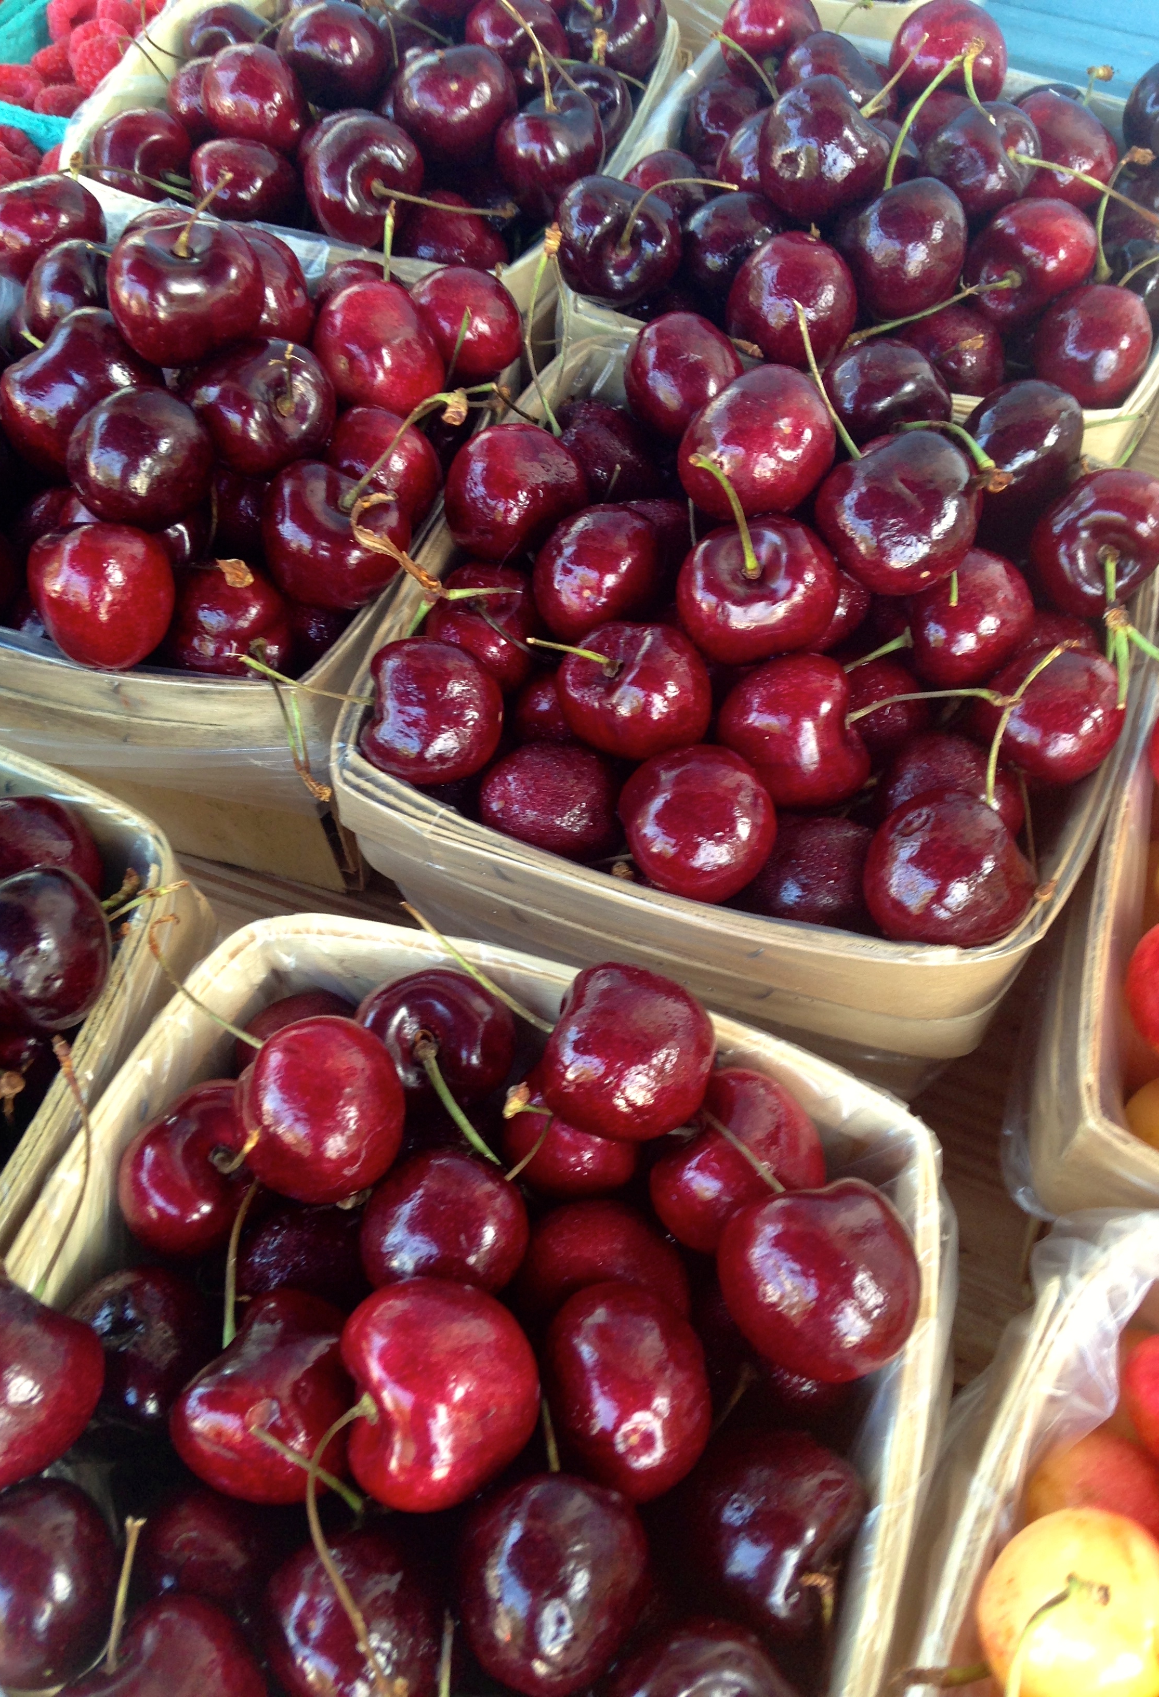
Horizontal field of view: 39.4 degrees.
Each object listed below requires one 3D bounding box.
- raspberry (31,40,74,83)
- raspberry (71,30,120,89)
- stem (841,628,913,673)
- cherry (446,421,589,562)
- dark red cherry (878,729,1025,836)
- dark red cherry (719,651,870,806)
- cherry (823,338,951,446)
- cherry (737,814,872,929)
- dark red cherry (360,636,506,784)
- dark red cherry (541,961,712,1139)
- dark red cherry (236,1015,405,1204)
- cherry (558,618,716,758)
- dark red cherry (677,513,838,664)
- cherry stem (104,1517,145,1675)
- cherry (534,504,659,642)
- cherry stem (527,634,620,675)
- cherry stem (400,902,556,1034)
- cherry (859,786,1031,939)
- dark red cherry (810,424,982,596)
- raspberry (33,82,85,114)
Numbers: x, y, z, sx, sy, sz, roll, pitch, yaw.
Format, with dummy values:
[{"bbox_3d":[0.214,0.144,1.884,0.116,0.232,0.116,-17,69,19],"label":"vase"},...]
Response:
[{"bbox_3d":[-0.146,-0.218,0.450,0.015,0.016,0.015,-17,58,-6],"label":"raspberry"},{"bbox_3d":[-0.130,-0.212,0.438,0.017,0.018,0.017,-4,57,0],"label":"raspberry"},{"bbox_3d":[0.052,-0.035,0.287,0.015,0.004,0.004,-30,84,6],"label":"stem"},{"bbox_3d":[-0.012,-0.067,0.302,0.026,0.025,0.025,0,41,0],"label":"cherry"},{"bbox_3d":[0.063,-0.008,0.276,0.026,0.024,0.025,-4,57,0],"label":"dark red cherry"},{"bbox_3d":[0.036,-0.020,0.272,0.024,0.025,0.026,-13,84,3],"label":"dark red cherry"},{"bbox_3d":[0.062,-0.091,0.326,0.026,0.024,0.025,0,53,0],"label":"cherry"},{"bbox_3d":[0.039,0.005,0.274,0.025,0.024,0.025,-4,57,0],"label":"cherry"},{"bbox_3d":[-0.025,-0.024,0.280,0.025,0.025,0.025,6,90,-6],"label":"dark red cherry"},{"bbox_3d":[0.007,0.031,0.243,0.025,0.025,0.025,25,90,18],"label":"dark red cherry"},{"bbox_3d":[-0.038,0.038,0.238,0.025,0.026,0.025,-4,57,0],"label":"dark red cherry"},{"bbox_3d":[0.009,-0.027,0.279,0.027,0.025,0.025,-5,73,21],"label":"cherry"},{"bbox_3d":[0.030,-0.044,0.276,0.027,0.025,0.025,-4,57,0],"label":"dark red cherry"},{"bbox_3d":[-0.058,0.096,0.206,0.003,0.031,0.002,18,26,8],"label":"cherry stem"},{"bbox_3d":[0.003,-0.051,0.298,0.022,0.025,0.024,28,29,-7],"label":"cherry"},{"bbox_3d":[-0.001,-0.032,0.263,0.018,0.003,0.002,11,51,-28],"label":"cherry stem"},{"bbox_3d":[-0.016,0.019,0.259,0.034,0.002,0.003,38,90,12],"label":"cherry stem"},{"bbox_3d":[0.058,0.003,0.254,0.027,0.025,0.025,-4,57,0],"label":"cherry"},{"bbox_3d":[0.055,-0.059,0.281,0.028,0.026,0.026,-4,57,0],"label":"dark red cherry"},{"bbox_3d":[-0.148,-0.212,0.460,0.018,0.018,0.018,0,53,0],"label":"raspberry"}]

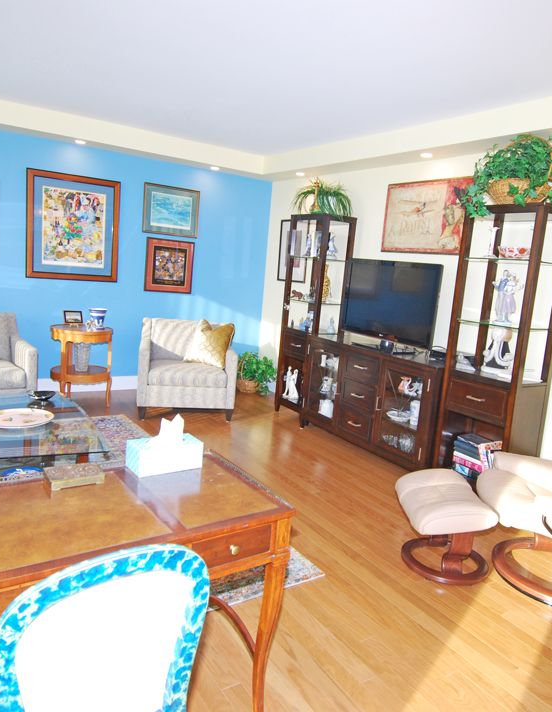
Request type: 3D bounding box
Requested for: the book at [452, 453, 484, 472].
[{"bbox_3d":[1.376,0.715,3.642,0.170,0.060,0.237,-2,11,-32],"label":"book"}]

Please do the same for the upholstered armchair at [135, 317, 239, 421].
[{"bbox_3d":[-0.863,0.112,5.164,0.865,0.840,0.830,3,10,-12],"label":"upholstered armchair"}]

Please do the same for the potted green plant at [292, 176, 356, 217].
[{"bbox_3d":[0.417,-1.458,4.934,0.440,0.390,0.520,-2,11,-34],"label":"potted green plant"}]

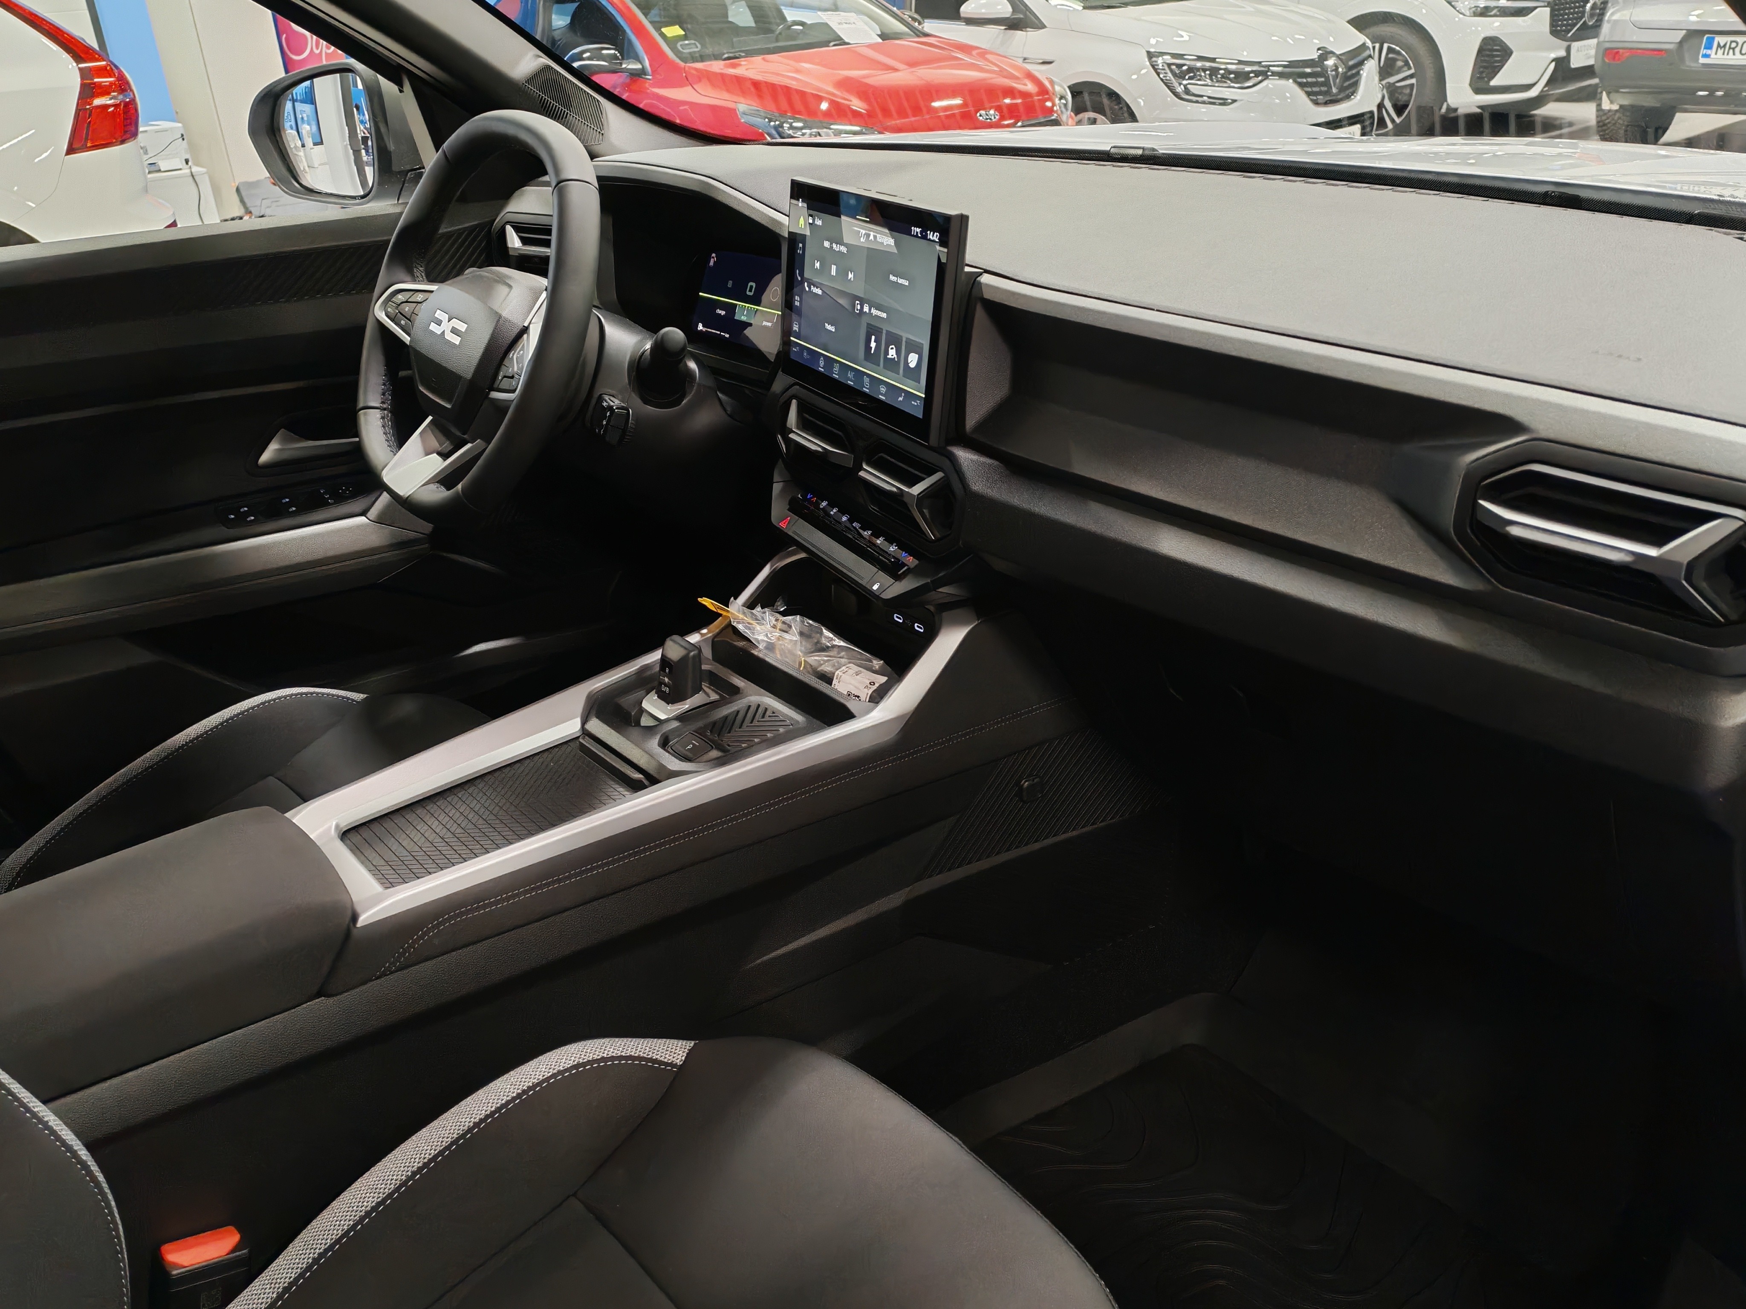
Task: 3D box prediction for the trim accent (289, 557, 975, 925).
[{"bbox_3d":[-0.173,0.042,1.012,0.470,0.080,0.240,-21,30,-33],"label":"trim accent"}]

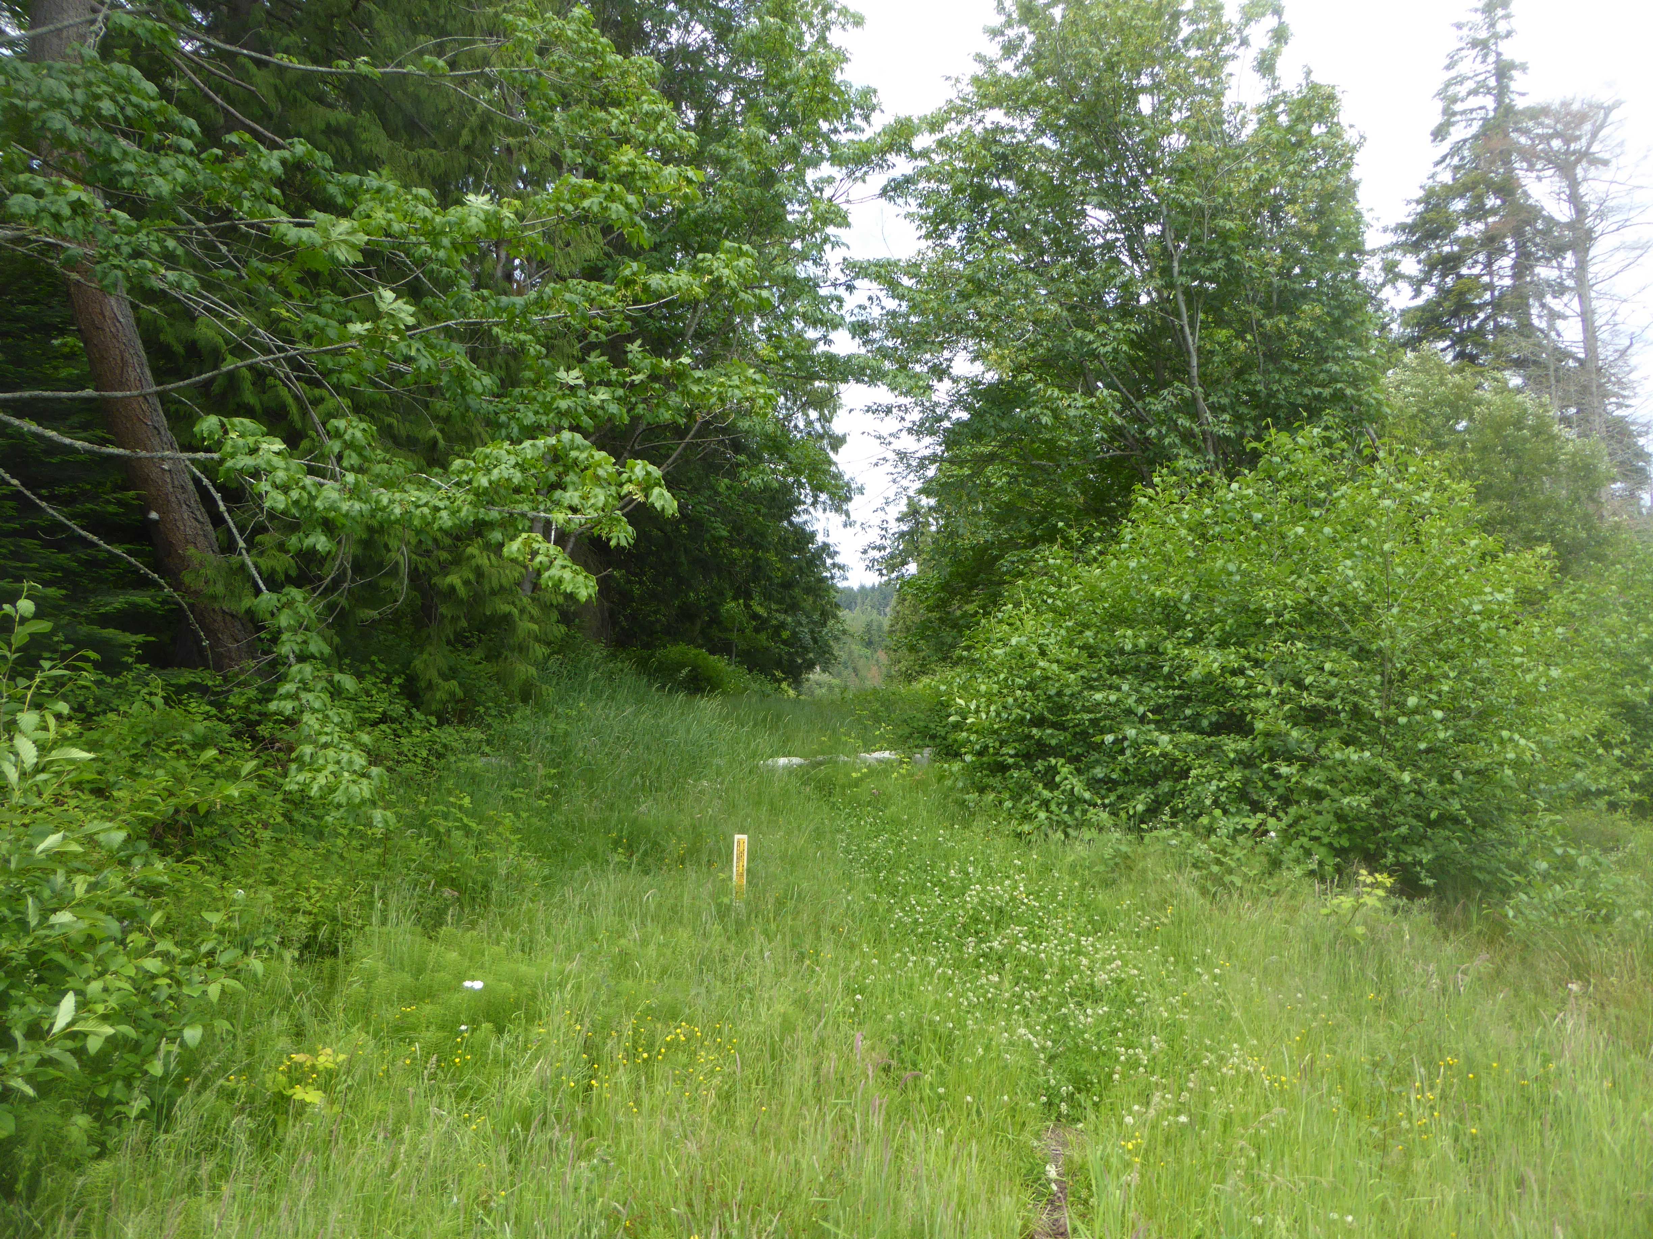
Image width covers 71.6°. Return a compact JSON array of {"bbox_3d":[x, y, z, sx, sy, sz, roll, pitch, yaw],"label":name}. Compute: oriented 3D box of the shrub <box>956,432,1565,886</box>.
[{"bbox_3d":[3.180,0.120,8.800,4.600,3.300,3.800,-3,-4,14],"label":"shrub"}]

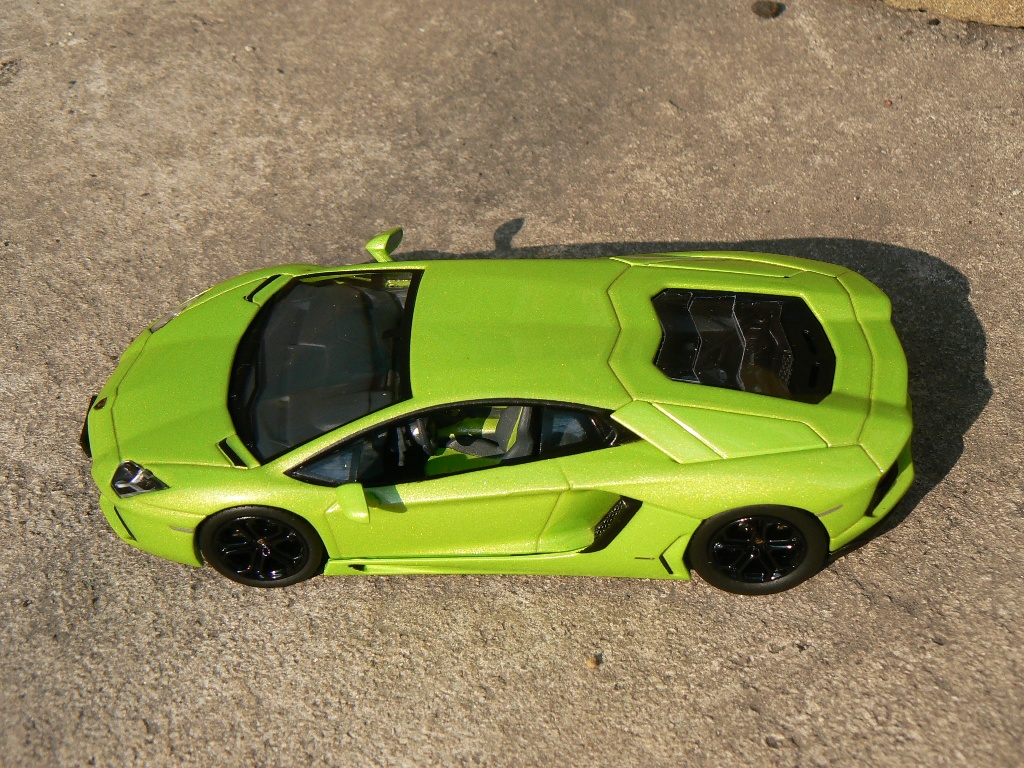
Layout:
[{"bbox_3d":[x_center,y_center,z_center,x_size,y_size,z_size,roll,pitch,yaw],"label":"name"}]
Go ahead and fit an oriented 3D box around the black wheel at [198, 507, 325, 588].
[{"bbox_3d":[-0.057,0.034,0.436,0.028,0.028,0.011,0,43,2],"label":"black wheel"}]

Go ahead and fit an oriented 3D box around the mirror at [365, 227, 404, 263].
[{"bbox_3d":[-0.032,-0.034,0.480,0.010,0.008,0.010,0,43,2],"label":"mirror"}]

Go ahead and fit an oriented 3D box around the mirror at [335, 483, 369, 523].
[{"bbox_3d":[-0.035,0.024,0.417,0.010,0.008,0.010,0,43,2],"label":"mirror"}]

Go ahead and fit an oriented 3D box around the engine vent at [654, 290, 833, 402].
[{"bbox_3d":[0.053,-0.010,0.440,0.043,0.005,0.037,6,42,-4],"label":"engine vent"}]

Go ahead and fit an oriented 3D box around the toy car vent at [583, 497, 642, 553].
[{"bbox_3d":[0.023,0.031,0.427,0.014,0.018,0.005,8,44,11],"label":"toy car vent"}]

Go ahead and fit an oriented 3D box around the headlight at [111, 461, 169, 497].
[{"bbox_3d":[-0.085,0.022,0.436,0.015,0.007,0.013,0,43,2],"label":"headlight"}]

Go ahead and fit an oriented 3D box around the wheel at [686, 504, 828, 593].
[{"bbox_3d":[0.055,0.034,0.431,0.031,0.031,0.013,0,43,2],"label":"wheel"}]

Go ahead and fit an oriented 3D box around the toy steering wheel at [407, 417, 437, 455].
[{"bbox_3d":[-0.021,0.010,0.440,0.004,0.013,0.013,-18,40,17],"label":"toy steering wheel"}]

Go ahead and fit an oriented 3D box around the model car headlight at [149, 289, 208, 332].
[{"bbox_3d":[-0.084,-0.017,0.478,0.015,0.007,0.013,0,43,2],"label":"model car headlight"}]

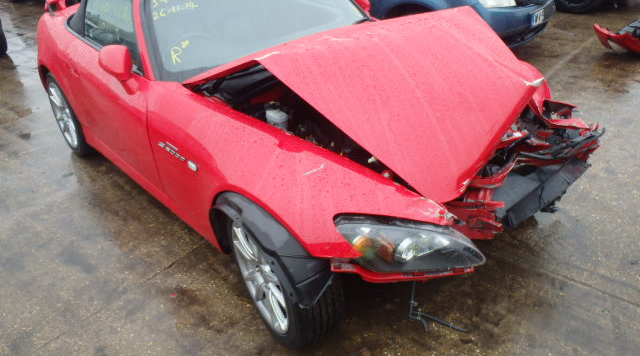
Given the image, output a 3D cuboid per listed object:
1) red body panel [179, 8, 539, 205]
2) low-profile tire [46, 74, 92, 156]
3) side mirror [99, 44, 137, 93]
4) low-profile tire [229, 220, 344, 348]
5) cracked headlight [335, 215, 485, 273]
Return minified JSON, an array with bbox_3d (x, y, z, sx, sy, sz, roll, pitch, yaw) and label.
[{"bbox_3d":[0.310,-0.449,2.202,1.330,0.400,1.260,-26,35,-33],"label":"red body panel"},{"bbox_3d":[-1.698,-0.462,3.642,0.240,0.628,0.628,-26,35,-33],"label":"low-profile tire"},{"bbox_3d":[-0.953,-0.537,2.437,0.210,0.180,0.150,-26,35,-33],"label":"side mirror"},{"bbox_3d":[-0.148,0.337,1.986,0.215,0.625,0.625,-20,32,-25],"label":"low-profile tire"},{"bbox_3d":[0.260,0.174,1.492,0.310,0.190,0.430,-26,35,-33],"label":"cracked headlight"}]

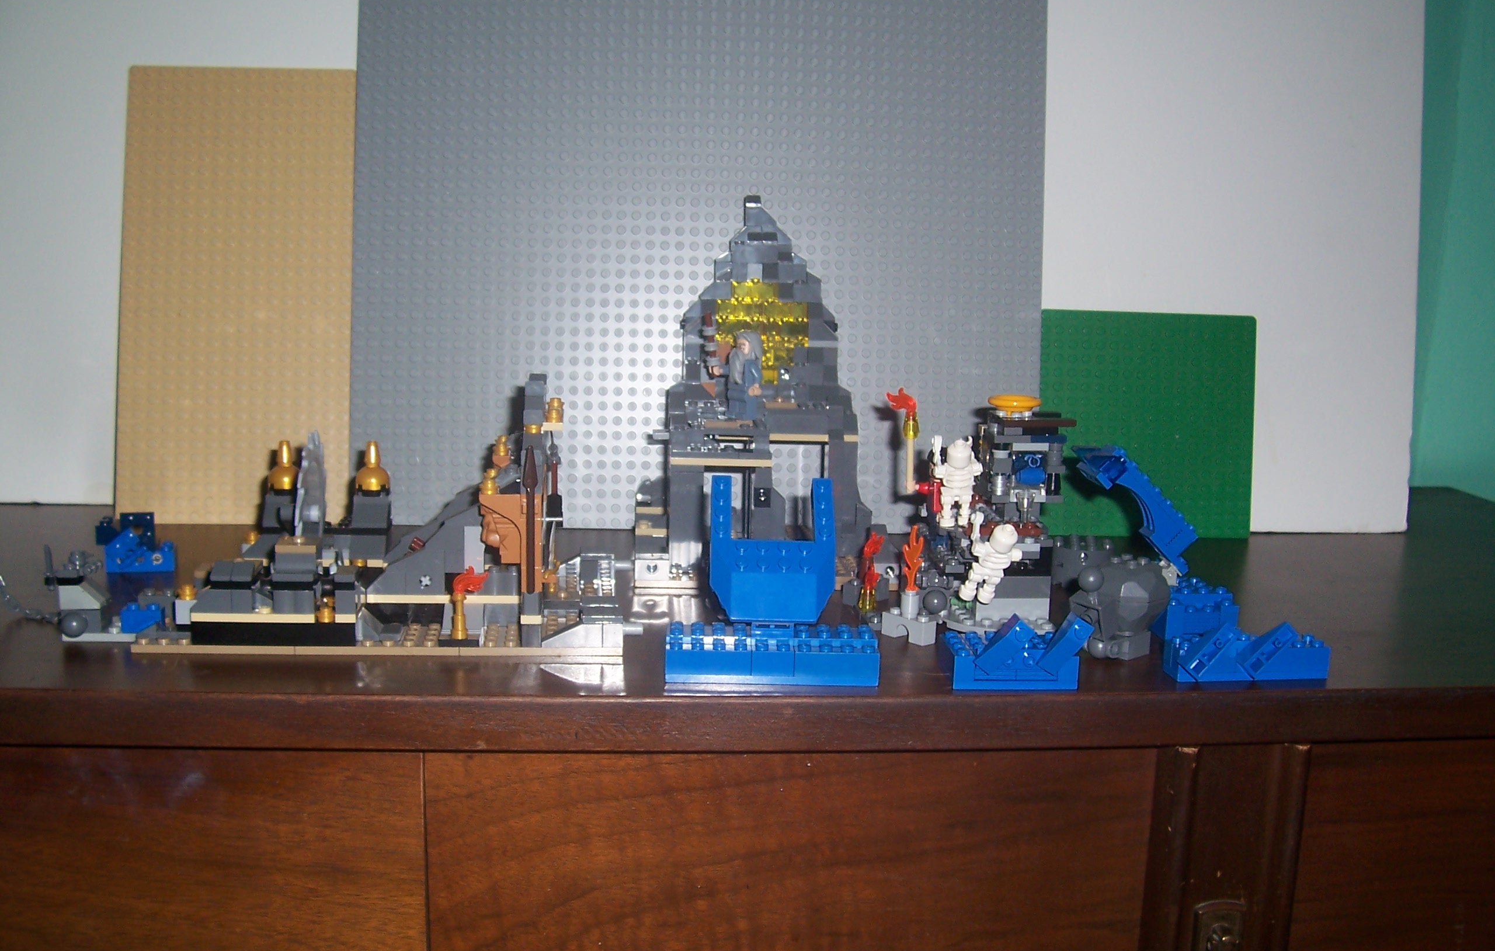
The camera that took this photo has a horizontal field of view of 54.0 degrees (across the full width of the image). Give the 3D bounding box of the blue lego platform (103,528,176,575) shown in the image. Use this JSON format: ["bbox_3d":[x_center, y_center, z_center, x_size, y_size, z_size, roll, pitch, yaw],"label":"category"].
[{"bbox_3d":[-0.291,0.034,0.704,0.031,0.021,0.015,-2,11,-17],"label":"blue lego platform"}]

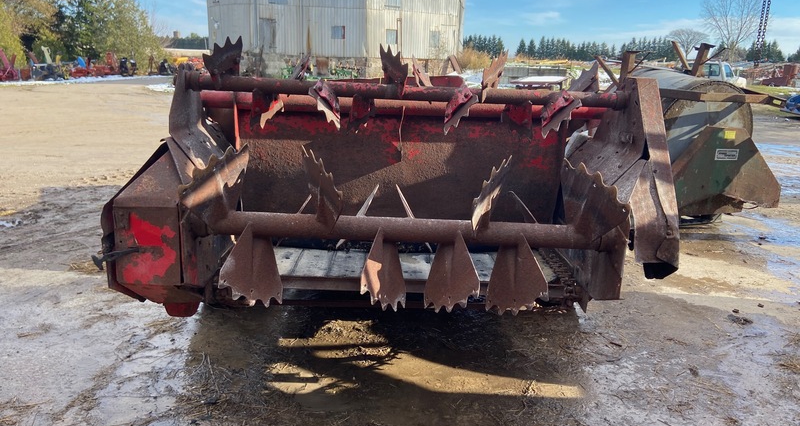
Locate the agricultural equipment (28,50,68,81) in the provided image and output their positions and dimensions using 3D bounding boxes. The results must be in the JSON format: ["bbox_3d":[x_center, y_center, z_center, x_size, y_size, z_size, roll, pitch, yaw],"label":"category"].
[{"bbox_3d":[-15.952,-6.773,27.192,1.450,1.480,1.050,-14,21,-43],"label":"agricultural equipment"}]

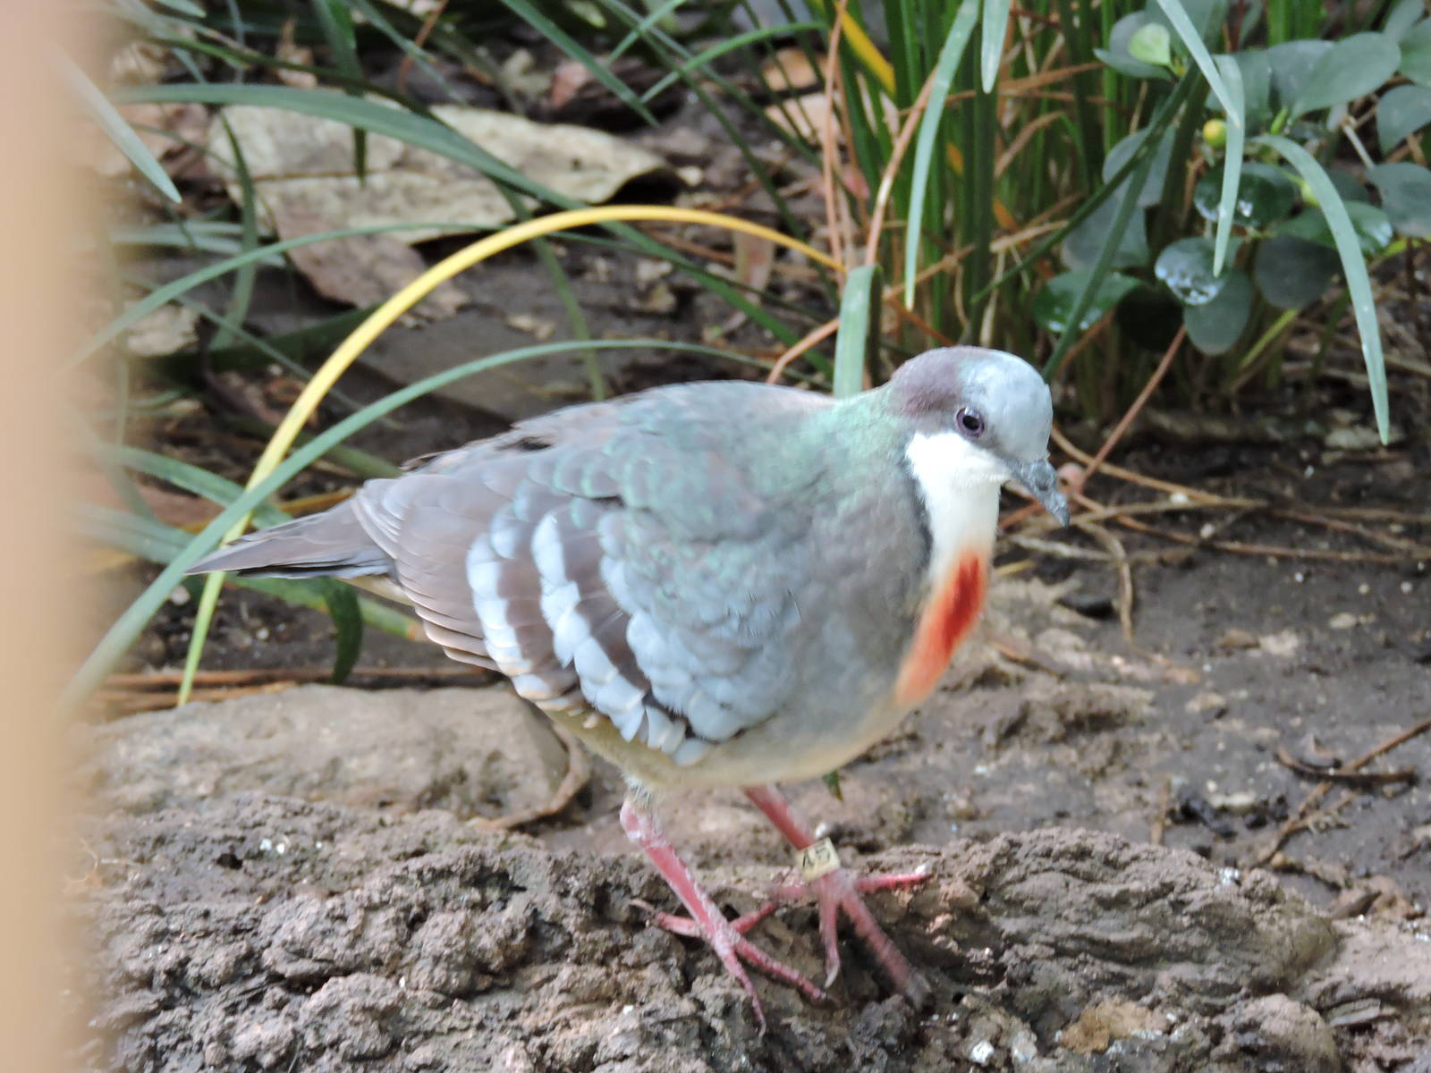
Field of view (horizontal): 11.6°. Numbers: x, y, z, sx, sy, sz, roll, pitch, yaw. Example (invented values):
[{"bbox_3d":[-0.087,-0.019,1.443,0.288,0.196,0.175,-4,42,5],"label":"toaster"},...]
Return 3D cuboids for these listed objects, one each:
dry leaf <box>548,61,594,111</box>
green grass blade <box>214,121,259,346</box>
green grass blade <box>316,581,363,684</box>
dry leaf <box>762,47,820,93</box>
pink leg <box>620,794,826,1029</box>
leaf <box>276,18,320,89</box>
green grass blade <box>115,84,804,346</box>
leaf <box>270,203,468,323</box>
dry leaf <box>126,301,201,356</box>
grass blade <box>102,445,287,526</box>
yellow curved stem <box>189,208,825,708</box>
[{"bbox_3d":[-0.050,-0.155,2.420,0.016,0.013,0.014,0,22,0],"label":"dry leaf"},{"bbox_3d":[-0.150,-0.095,2.200,0.015,0.068,0.030,0,22,0],"label":"green grass blade"},{"bbox_3d":[-0.104,0.026,1.950,0.013,0.030,0.015,0,22,0],"label":"green grass blade"},{"bbox_3d":[0.027,-0.169,2.540,0.022,0.010,0.020,0,25,0],"label":"dry leaf"},{"bbox_3d":[0.002,0.093,1.750,0.060,0.045,0.042,16,27,35],"label":"pink leg"},{"bbox_3d":[-0.147,-0.169,2.460,0.015,0.022,0.013,0,22,0],"label":"leaf"},{"bbox_3d":[-0.079,-0.100,2.180,0.214,0.064,0.060,0,22,0],"label":"green grass blade"},{"bbox_3d":[-0.117,-0.092,2.360,0.070,0.018,0.042,11,27,23],"label":"leaf"},{"bbox_3d":[-0.184,-0.068,2.330,0.028,0.010,0.024,0,25,0],"label":"dry leaf"},{"bbox_3d":[-0.161,-0.016,2.170,0.060,0.020,0.022,0,25,0],"label":"grass blade"},{"bbox_3d":[-0.069,-0.034,2.137,0.245,0.105,0.052,-17,30,-32],"label":"yellow curved stem"}]

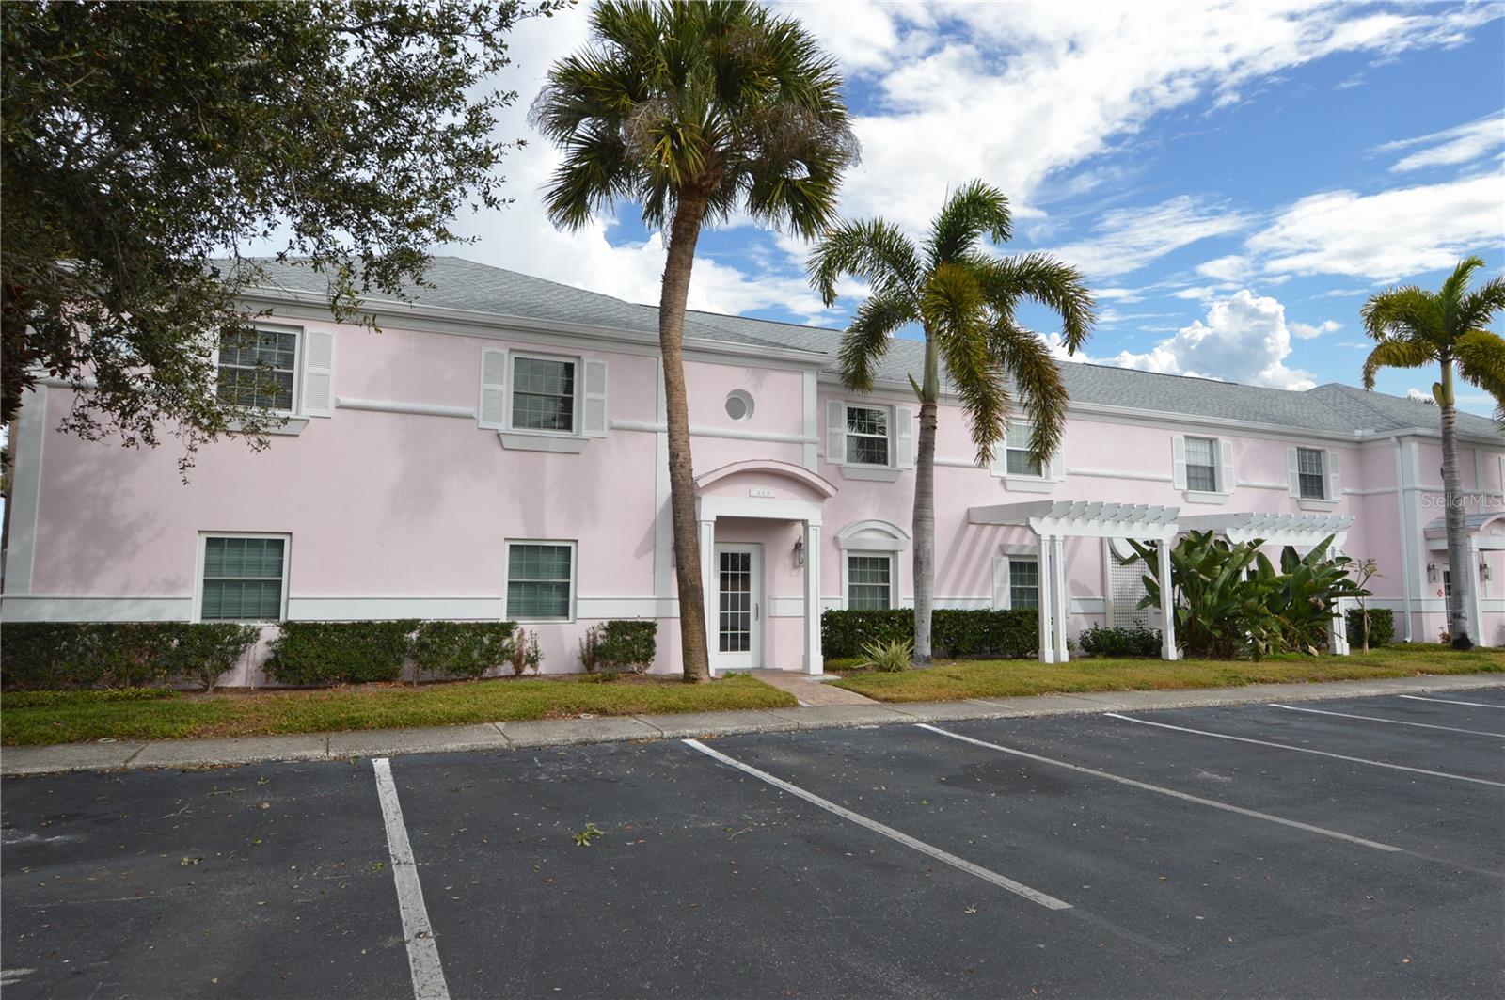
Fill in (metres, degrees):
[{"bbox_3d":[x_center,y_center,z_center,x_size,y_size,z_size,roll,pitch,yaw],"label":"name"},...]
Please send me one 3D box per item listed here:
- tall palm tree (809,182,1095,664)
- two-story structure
[{"bbox_3d":[3.849,-1.753,16.714,5.450,9.600,5.200,0,-6,0],"label":"tall palm tree"},{"bbox_3d":[6.443,-0.374,24.853,40.502,8.544,14.609,3,-6,-23],"label":"two-story structure"}]

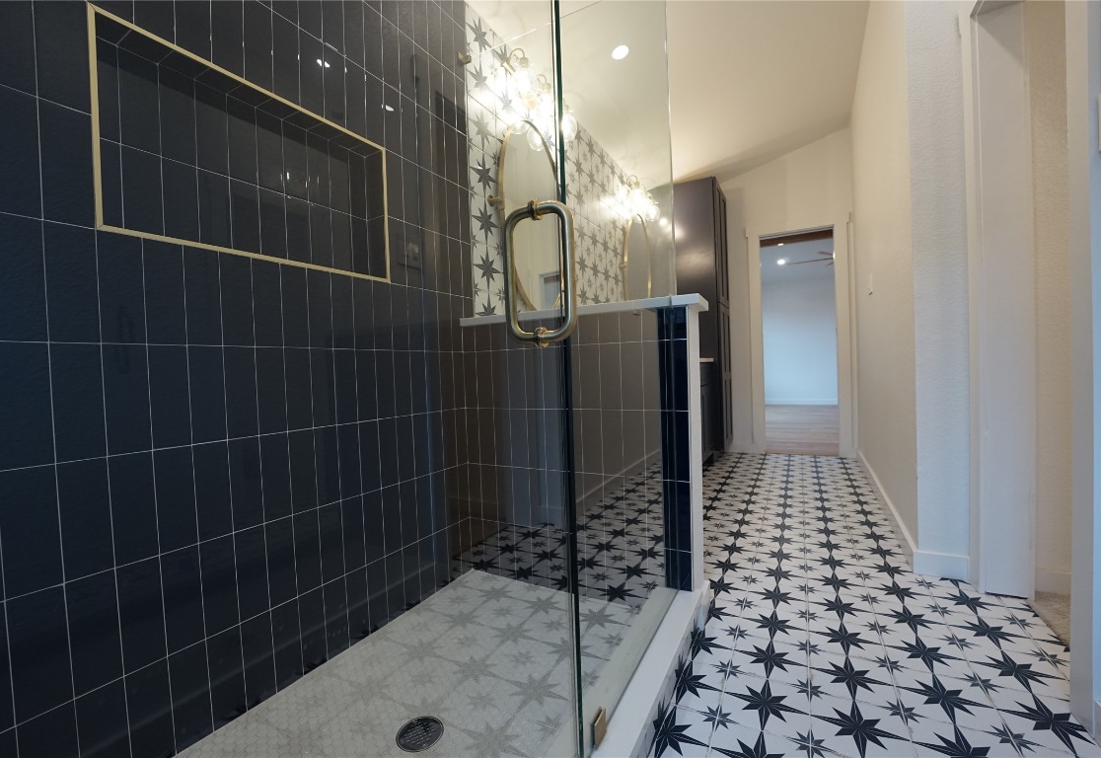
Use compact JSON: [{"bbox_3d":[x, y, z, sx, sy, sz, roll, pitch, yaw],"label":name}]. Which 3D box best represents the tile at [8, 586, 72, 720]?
[{"bbox_3d":[-0.936,0.503,0.813,0.010,0.228,0.074,-1,1,29],"label":"tile"}]

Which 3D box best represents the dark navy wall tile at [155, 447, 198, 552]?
[{"bbox_3d":[-0.852,0.271,1.002,0.010,0.228,0.073,-1,1,30],"label":"dark navy wall tile"}]

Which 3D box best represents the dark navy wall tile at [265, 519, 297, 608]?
[{"bbox_3d":[-0.728,0.491,1.193,0.010,0.228,0.073,-1,1,30],"label":"dark navy wall tile"}]

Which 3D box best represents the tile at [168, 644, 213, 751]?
[{"bbox_3d":[-0.839,0.732,1.023,0.010,0.220,0.075,-2,1,30],"label":"tile"}]

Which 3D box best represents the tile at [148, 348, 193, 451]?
[{"bbox_3d":[-0.850,0.040,0.986,0.010,0.228,0.074,-1,1,29],"label":"tile"}]

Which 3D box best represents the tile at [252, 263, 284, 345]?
[{"bbox_3d":[-0.750,-0.198,1.173,0.010,0.228,0.074,-1,1,29],"label":"tile"}]

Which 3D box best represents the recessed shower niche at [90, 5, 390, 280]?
[{"bbox_3d":[-0.779,-0.542,1.220,0.097,0.462,0.752,-1,1,29],"label":"recessed shower niche"}]

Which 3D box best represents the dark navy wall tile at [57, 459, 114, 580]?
[{"bbox_3d":[-0.911,0.274,0.866,0.010,0.228,0.074,-1,1,29],"label":"dark navy wall tile"}]

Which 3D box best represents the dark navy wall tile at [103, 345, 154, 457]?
[{"bbox_3d":[-0.899,0.041,0.935,0.010,0.228,0.073,-1,1,30],"label":"dark navy wall tile"}]

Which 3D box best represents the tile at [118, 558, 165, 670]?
[{"bbox_3d":[-0.877,0.503,0.948,0.010,0.228,0.073,-1,1,30],"label":"tile"}]

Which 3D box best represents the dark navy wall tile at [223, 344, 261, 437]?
[{"bbox_3d":[-0.779,0.034,1.113,0.010,0.228,0.074,-1,1,29],"label":"dark navy wall tile"}]

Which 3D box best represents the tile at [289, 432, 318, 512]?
[{"bbox_3d":[-0.701,0.260,1.248,0.010,0.228,0.073,-1,1,30],"label":"tile"}]

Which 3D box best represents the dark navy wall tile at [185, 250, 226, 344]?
[{"bbox_3d":[-0.839,-0.195,1.072,0.010,0.232,0.075,-2,1,30],"label":"dark navy wall tile"}]

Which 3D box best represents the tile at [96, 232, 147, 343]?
[{"bbox_3d":[-0.905,-0.191,0.932,0.010,0.228,0.073,-1,1,30],"label":"tile"}]

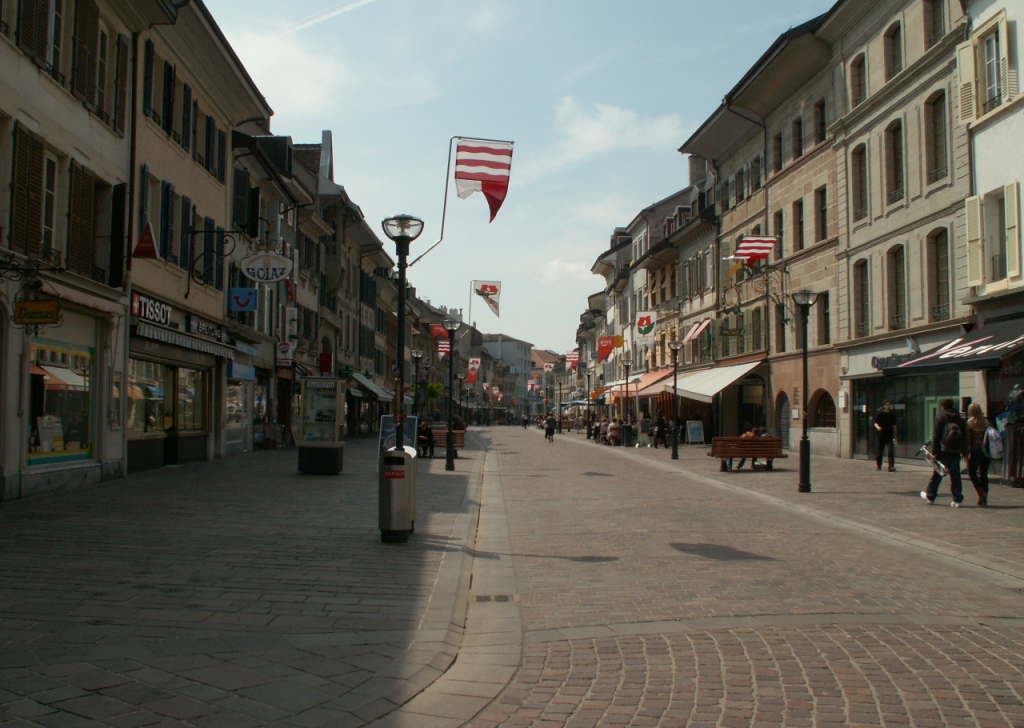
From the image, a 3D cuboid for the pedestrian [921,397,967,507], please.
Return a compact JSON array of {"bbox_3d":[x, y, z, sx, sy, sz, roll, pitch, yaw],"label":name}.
[{"bbox_3d":[7.302,1.500,17.500,0.660,1.790,0.620,1,-3,-12],"label":"pedestrian"}]

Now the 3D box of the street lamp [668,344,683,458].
[{"bbox_3d":[5.487,1.214,34.801,0.480,3.950,0.480,0,-3,0],"label":"street lamp"}]

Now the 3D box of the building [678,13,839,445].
[{"bbox_3d":[14.600,-4.496,44.200,12.000,16.200,16.300,0,-3,-4],"label":"building"}]

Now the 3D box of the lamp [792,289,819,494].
[{"bbox_3d":[5.694,0.539,20.100,0.500,3.950,0.500,0,-3,0],"label":"lamp"}]

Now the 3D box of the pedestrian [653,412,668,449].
[{"bbox_3d":[6.576,2.902,45.700,0.550,1.670,0.550,-2,-3,30],"label":"pedestrian"}]

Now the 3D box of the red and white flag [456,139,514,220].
[{"bbox_3d":[-0.343,-2.251,12.700,0.700,1.030,0.150,0,-3,-5],"label":"red and white flag"}]

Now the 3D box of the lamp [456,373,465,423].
[{"bbox_3d":[-3.305,2.673,67.101,0.480,3.970,0.480,0,-3,0],"label":"lamp"}]

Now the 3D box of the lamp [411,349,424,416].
[{"bbox_3d":[-3.860,1.498,41.901,0.480,3.970,0.480,0,-3,0],"label":"lamp"}]

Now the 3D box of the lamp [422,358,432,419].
[{"bbox_3d":[-4.023,1.810,49.000,0.500,3.950,0.500,0,-3,0],"label":"lamp"}]

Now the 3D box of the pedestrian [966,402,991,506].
[{"bbox_3d":[7.938,1.543,17.600,0.500,1.710,0.480,1,-3,-7],"label":"pedestrian"}]

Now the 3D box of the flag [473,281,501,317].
[{"bbox_3d":[-0.677,-1.740,27.500,0.740,0.960,0.150,0,-3,-2],"label":"flag"}]

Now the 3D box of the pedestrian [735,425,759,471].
[{"bbox_3d":[6.514,2.287,28.700,0.580,1.260,0.800,0,-3,-2],"label":"pedestrian"}]

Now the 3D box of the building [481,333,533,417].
[{"bbox_3d":[-3.000,2.500,206.000,12.000,17.200,14.500,0,-3,12],"label":"building"}]

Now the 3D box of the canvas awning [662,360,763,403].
[{"bbox_3d":[9.250,0.950,47.600,2.400,1.800,7.400,0,-3,-4],"label":"canvas awning"}]

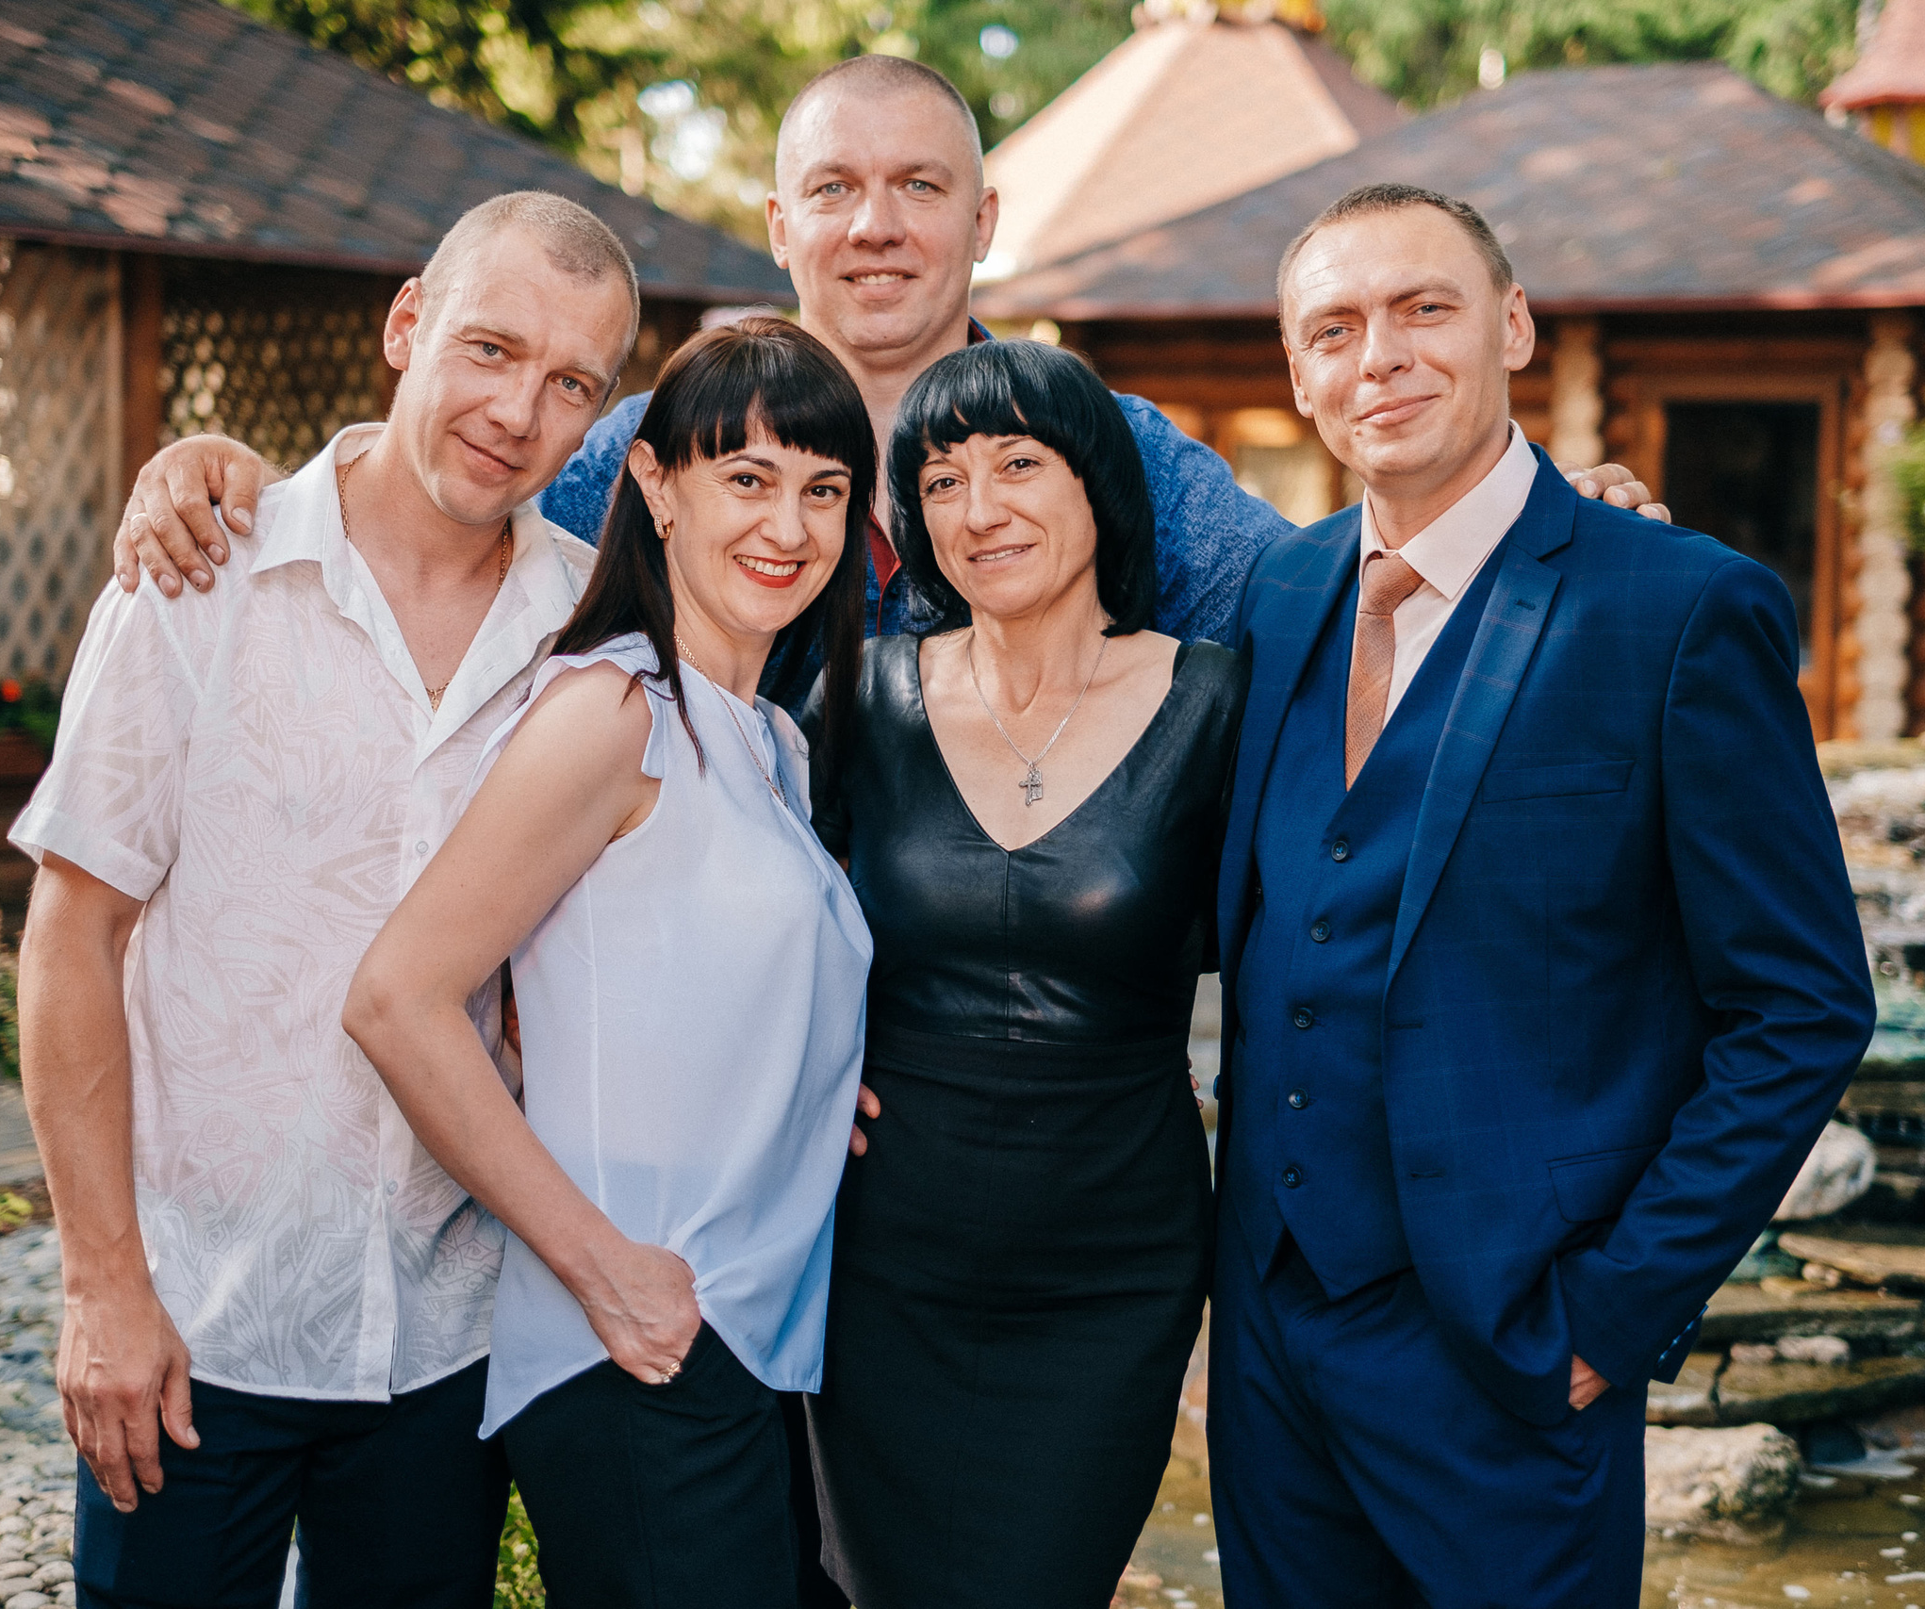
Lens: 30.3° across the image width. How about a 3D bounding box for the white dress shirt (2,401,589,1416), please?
[{"bbox_3d":[-0.465,0.068,2.640,0.500,0.700,0.280,1,2,-30],"label":"white dress shirt"}]

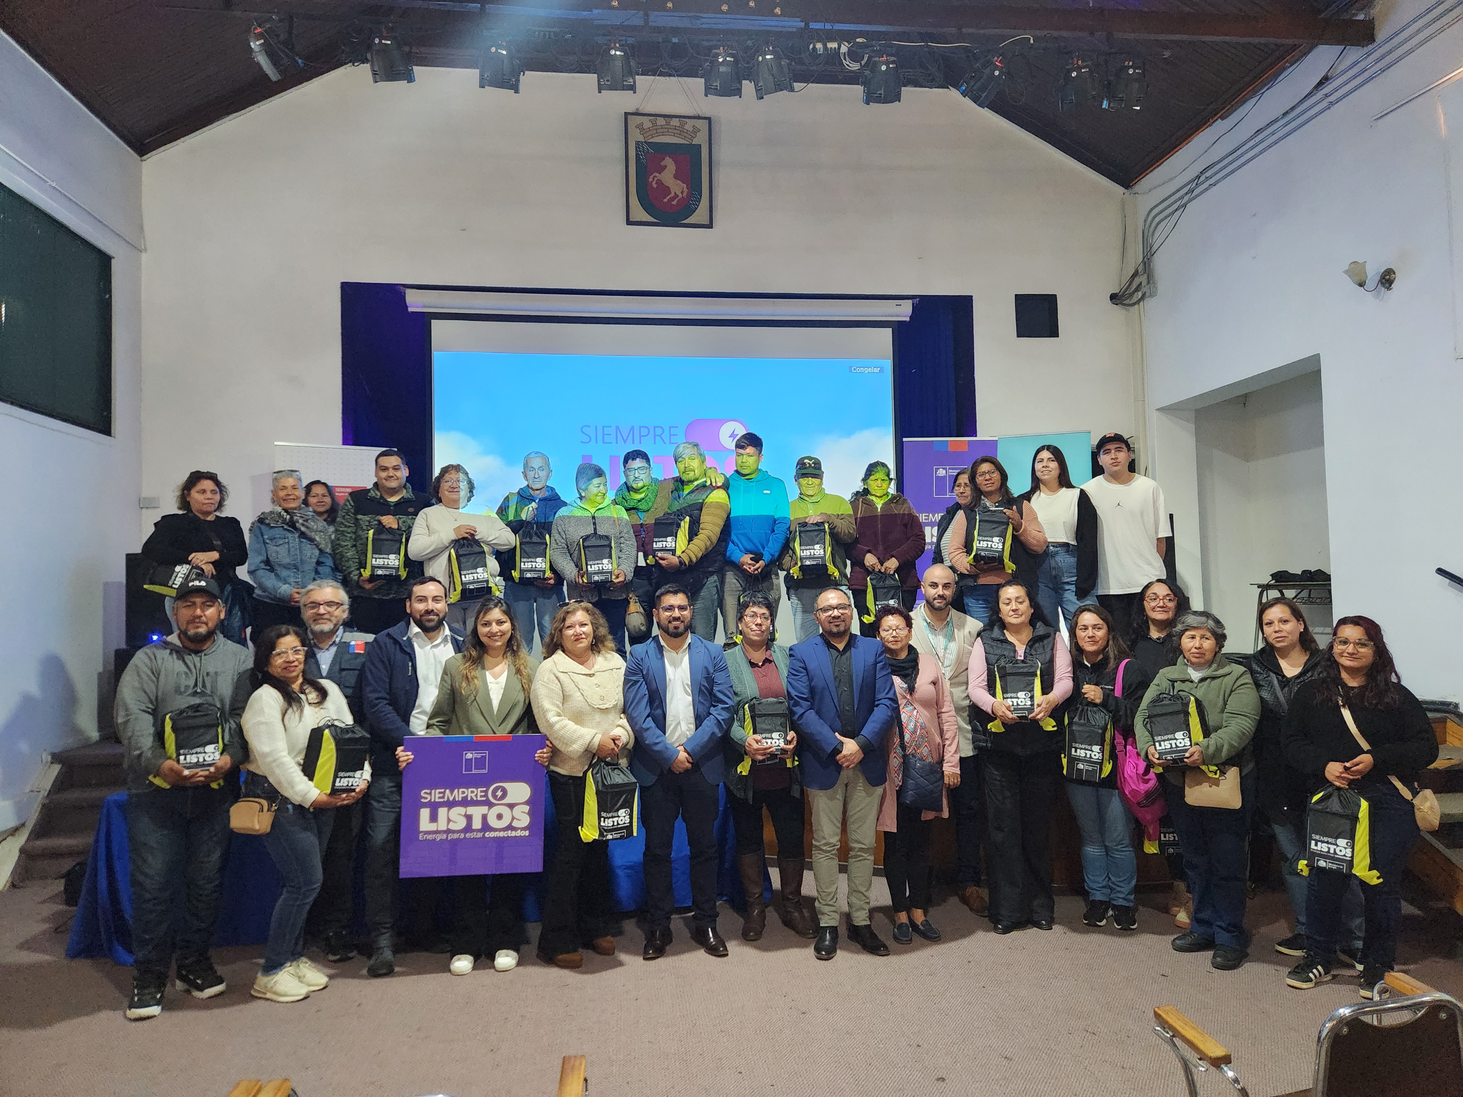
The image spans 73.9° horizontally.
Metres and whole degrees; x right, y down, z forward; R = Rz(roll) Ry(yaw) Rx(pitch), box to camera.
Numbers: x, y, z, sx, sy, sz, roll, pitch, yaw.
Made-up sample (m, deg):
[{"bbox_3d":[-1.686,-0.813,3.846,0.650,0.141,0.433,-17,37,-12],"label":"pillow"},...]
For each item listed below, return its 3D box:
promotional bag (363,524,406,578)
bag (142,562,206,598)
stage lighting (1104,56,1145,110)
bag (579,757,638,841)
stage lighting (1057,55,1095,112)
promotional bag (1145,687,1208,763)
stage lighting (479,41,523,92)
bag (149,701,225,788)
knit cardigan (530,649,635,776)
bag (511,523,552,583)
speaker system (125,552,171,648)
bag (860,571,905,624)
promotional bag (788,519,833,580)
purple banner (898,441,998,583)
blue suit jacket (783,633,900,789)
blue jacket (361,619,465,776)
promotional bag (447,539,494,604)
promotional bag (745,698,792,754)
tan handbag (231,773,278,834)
[{"bbox_3d":[-1.974,0.010,5.550,0.230,0.350,0.150,0,-2,-18],"label":"promotional bag"},{"bbox_3d":[-3.175,0.179,5.550,0.300,0.200,0.120,13,-27,4],"label":"bag"},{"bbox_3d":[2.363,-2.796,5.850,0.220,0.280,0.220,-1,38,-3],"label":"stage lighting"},{"bbox_3d":[-0.533,1.094,4.220,0.220,0.340,0.130,0,-2,-36],"label":"bag"},{"bbox_3d":[2.104,-2.837,5.936,0.230,0.280,0.240,-2,34,6],"label":"stage lighting"},{"bbox_3d":[1.942,0.791,4.220,0.210,0.340,0.160,-18,-20,42],"label":"promotional bag"},{"bbox_3d":[-1.255,-2.612,5.270,0.240,0.300,0.250,5,25,-9],"label":"stage lighting"},{"bbox_3d":[-2.147,0.779,3.840,0.240,0.320,0.140,0,-2,-33],"label":"bag"},{"bbox_3d":[-0.706,0.759,4.530,0.490,0.570,0.330,0,-2,-24],"label":"knit cardigan"},{"bbox_3d":[-1.218,0.031,5.900,0.230,0.350,0.150,-1,-2,-11],"label":"bag"},{"bbox_3d":[-3.666,0.339,6.330,0.380,0.610,0.370,-1,-2,-12],"label":"speaker system"},{"bbox_3d":[0.978,0.332,6.350,0.240,0.360,0.140,-1,-3,-9],"label":"bag"},{"bbox_3d":[0.486,0.011,5.950,0.230,0.350,0.150,-1,-7,8],"label":"promotional bag"},{"bbox_3d":[1.868,0.068,8.152,0.830,2.000,0.100,-1,-3,-5],"label":"purple banner"},{"bbox_3d":[0.520,0.770,4.581,0.510,0.710,0.310,-1,-3,1],"label":"blue suit jacket"},{"bbox_3d":[-1.445,0.690,4.460,0.500,0.700,0.310,-1,-2,-20],"label":"blue jacket"},{"bbox_3d":[-1.494,0.128,5.560,0.230,0.370,0.150,-6,0,-22],"label":"promotional bag"},{"bbox_3d":[0.174,0.856,4.620,0.220,0.310,0.140,-1,-3,-9],"label":"promotional bag"},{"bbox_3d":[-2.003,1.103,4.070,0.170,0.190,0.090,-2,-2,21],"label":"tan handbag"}]

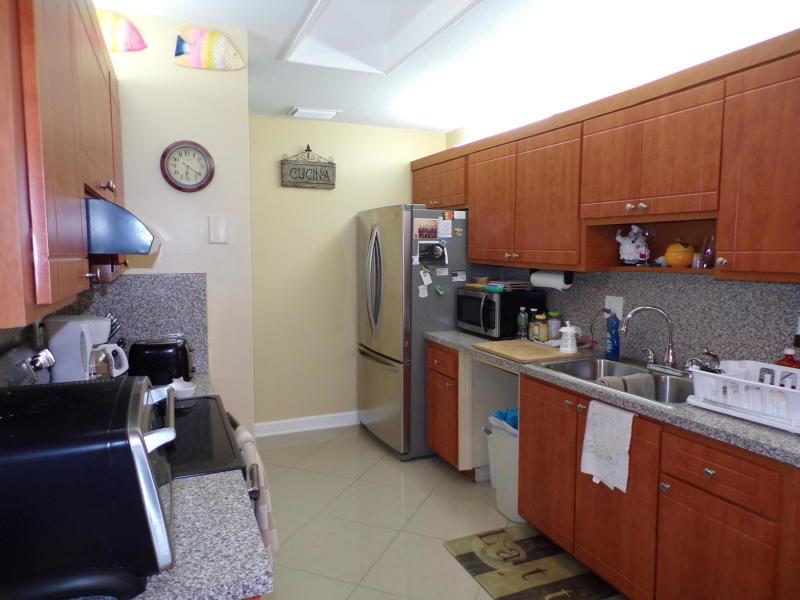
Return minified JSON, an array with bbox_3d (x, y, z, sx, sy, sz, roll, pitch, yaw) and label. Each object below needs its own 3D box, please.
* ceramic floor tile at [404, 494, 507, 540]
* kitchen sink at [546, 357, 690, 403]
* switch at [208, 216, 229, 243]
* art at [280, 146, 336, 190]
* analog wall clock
[{"bbox_3d":[0.343,1.204,3.056,0.509,0.010,0.509,2,6,22],"label":"ceramic floor tile"},{"bbox_3d":[1.076,0.433,2.494,0.540,0.190,0.830,-2,6,-24],"label":"kitchen sink"},{"bbox_3d":[-0.830,-0.320,2.541,0.080,0.123,0.010,-2,6,-23],"label":"switch"},{"bbox_3d":[-0.702,-1.031,4.290,0.423,0.335,0.025,-2,6,-24],"label":"art"},{"bbox_3d":[-0.945,-0.593,2.474,0.225,0.225,0.040,-2,6,-24],"label":"analog wall clock"}]

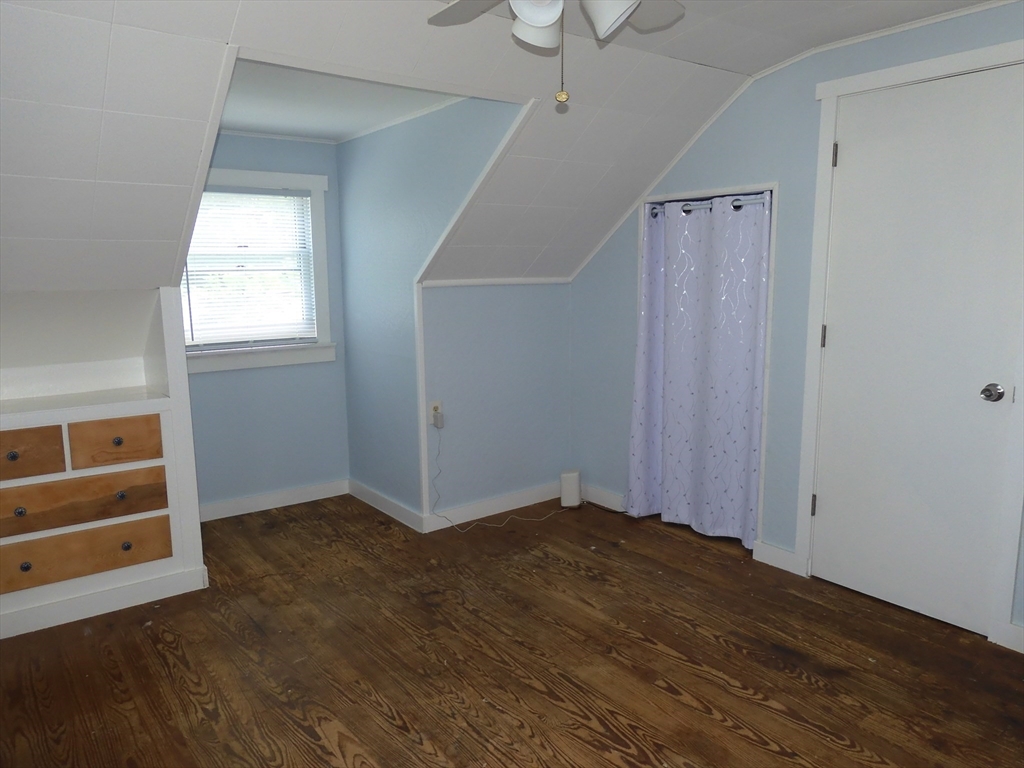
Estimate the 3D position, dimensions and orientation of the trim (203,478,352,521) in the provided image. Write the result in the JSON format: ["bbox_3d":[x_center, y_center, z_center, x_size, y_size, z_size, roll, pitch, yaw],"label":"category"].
[{"bbox_3d":[-1.417,0.683,4.155,0.999,0.102,0.020,-7,11,-37],"label":"trim"}]

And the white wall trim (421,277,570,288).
[{"bbox_3d":[-0.057,-0.559,3.891,1.010,0.034,0.020,-7,11,-37],"label":"white wall trim"}]

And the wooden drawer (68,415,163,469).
[{"bbox_3d":[-1.680,0.210,2.973,0.326,0.187,0.350,-7,11,-37],"label":"wooden drawer"}]

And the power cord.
[{"bbox_3d":[-0.032,0.464,3.901,0.831,0.592,0.230,-7,11,-37],"label":"power cord"}]

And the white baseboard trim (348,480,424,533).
[{"bbox_3d":[-0.735,0.688,4.104,0.020,0.098,0.893,-7,11,-37],"label":"white baseboard trim"}]

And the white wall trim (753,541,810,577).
[{"bbox_3d":[1.241,0.804,3.268,0.020,0.091,0.284,-7,11,-37],"label":"white wall trim"}]

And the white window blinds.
[{"bbox_3d":[-1.460,-0.639,3.936,0.745,0.880,0.047,-7,11,-37],"label":"white window blinds"}]

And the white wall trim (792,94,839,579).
[{"bbox_3d":[1.300,-0.149,3.034,0.020,2.044,0.070,-7,11,-37],"label":"white wall trim"}]

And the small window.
[{"bbox_3d":[-1.456,-0.628,3.945,0.956,1.083,0.081,-7,11,-37],"label":"small window"}]

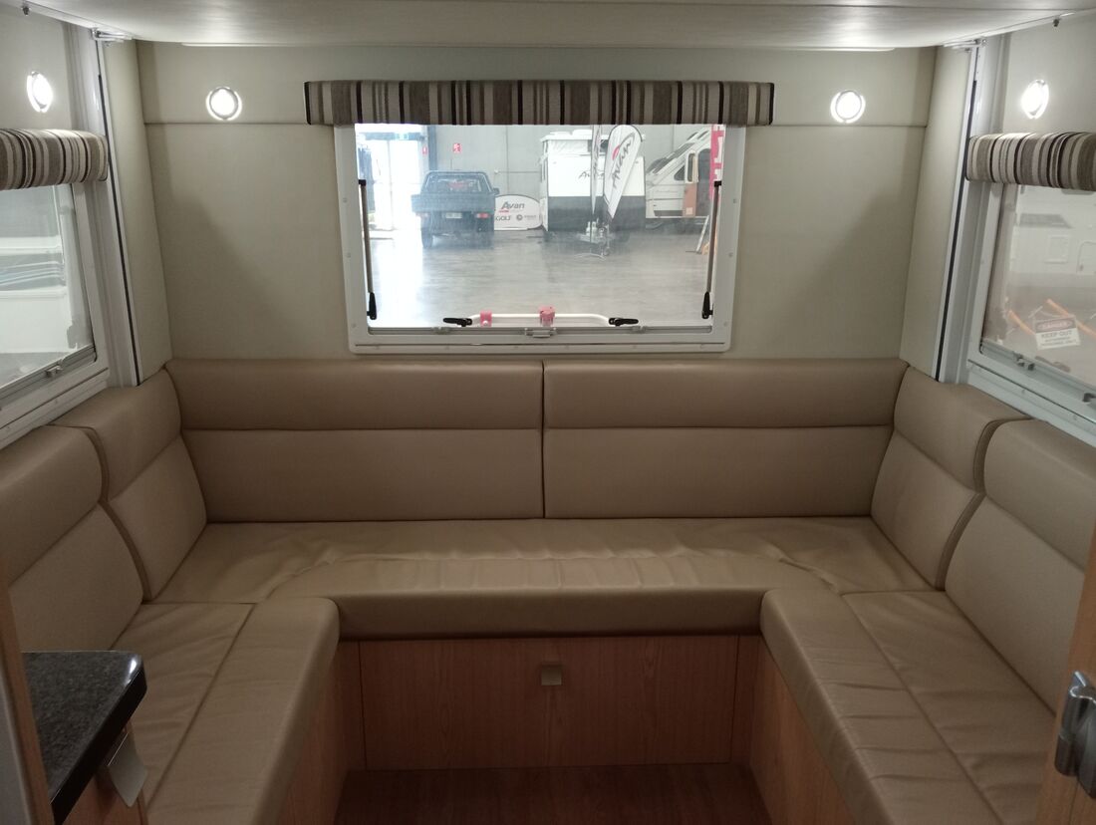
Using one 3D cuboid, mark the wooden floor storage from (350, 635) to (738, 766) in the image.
[{"bbox_3d":[0.000,0.715,2.565,0.990,0.402,0.420,0,16,-2],"label":"wooden floor storage"}]

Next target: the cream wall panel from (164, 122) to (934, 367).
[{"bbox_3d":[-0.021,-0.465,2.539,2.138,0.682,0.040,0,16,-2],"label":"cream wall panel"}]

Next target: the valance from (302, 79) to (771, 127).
[{"bbox_3d":[-0.016,-0.777,2.236,1.160,0.105,0.090,0,17,-2],"label":"valance"}]

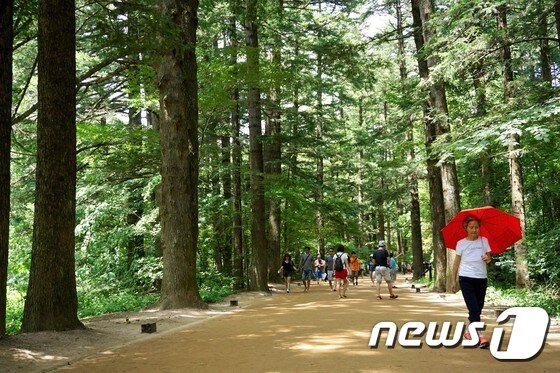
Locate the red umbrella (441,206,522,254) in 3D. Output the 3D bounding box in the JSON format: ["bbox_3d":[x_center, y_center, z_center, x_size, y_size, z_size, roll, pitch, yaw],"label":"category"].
[{"bbox_3d":[2.479,0.667,7.039,1.020,0.700,1.020,-3,-46,19],"label":"red umbrella"}]

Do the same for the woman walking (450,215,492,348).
[{"bbox_3d":[2.333,1.140,7.079,0.480,1.588,0.420,-4,-8,16],"label":"woman walking"}]

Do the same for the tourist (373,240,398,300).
[{"bbox_3d":[3.121,2.471,17.119,0.650,1.723,0.480,-3,-8,12],"label":"tourist"}]

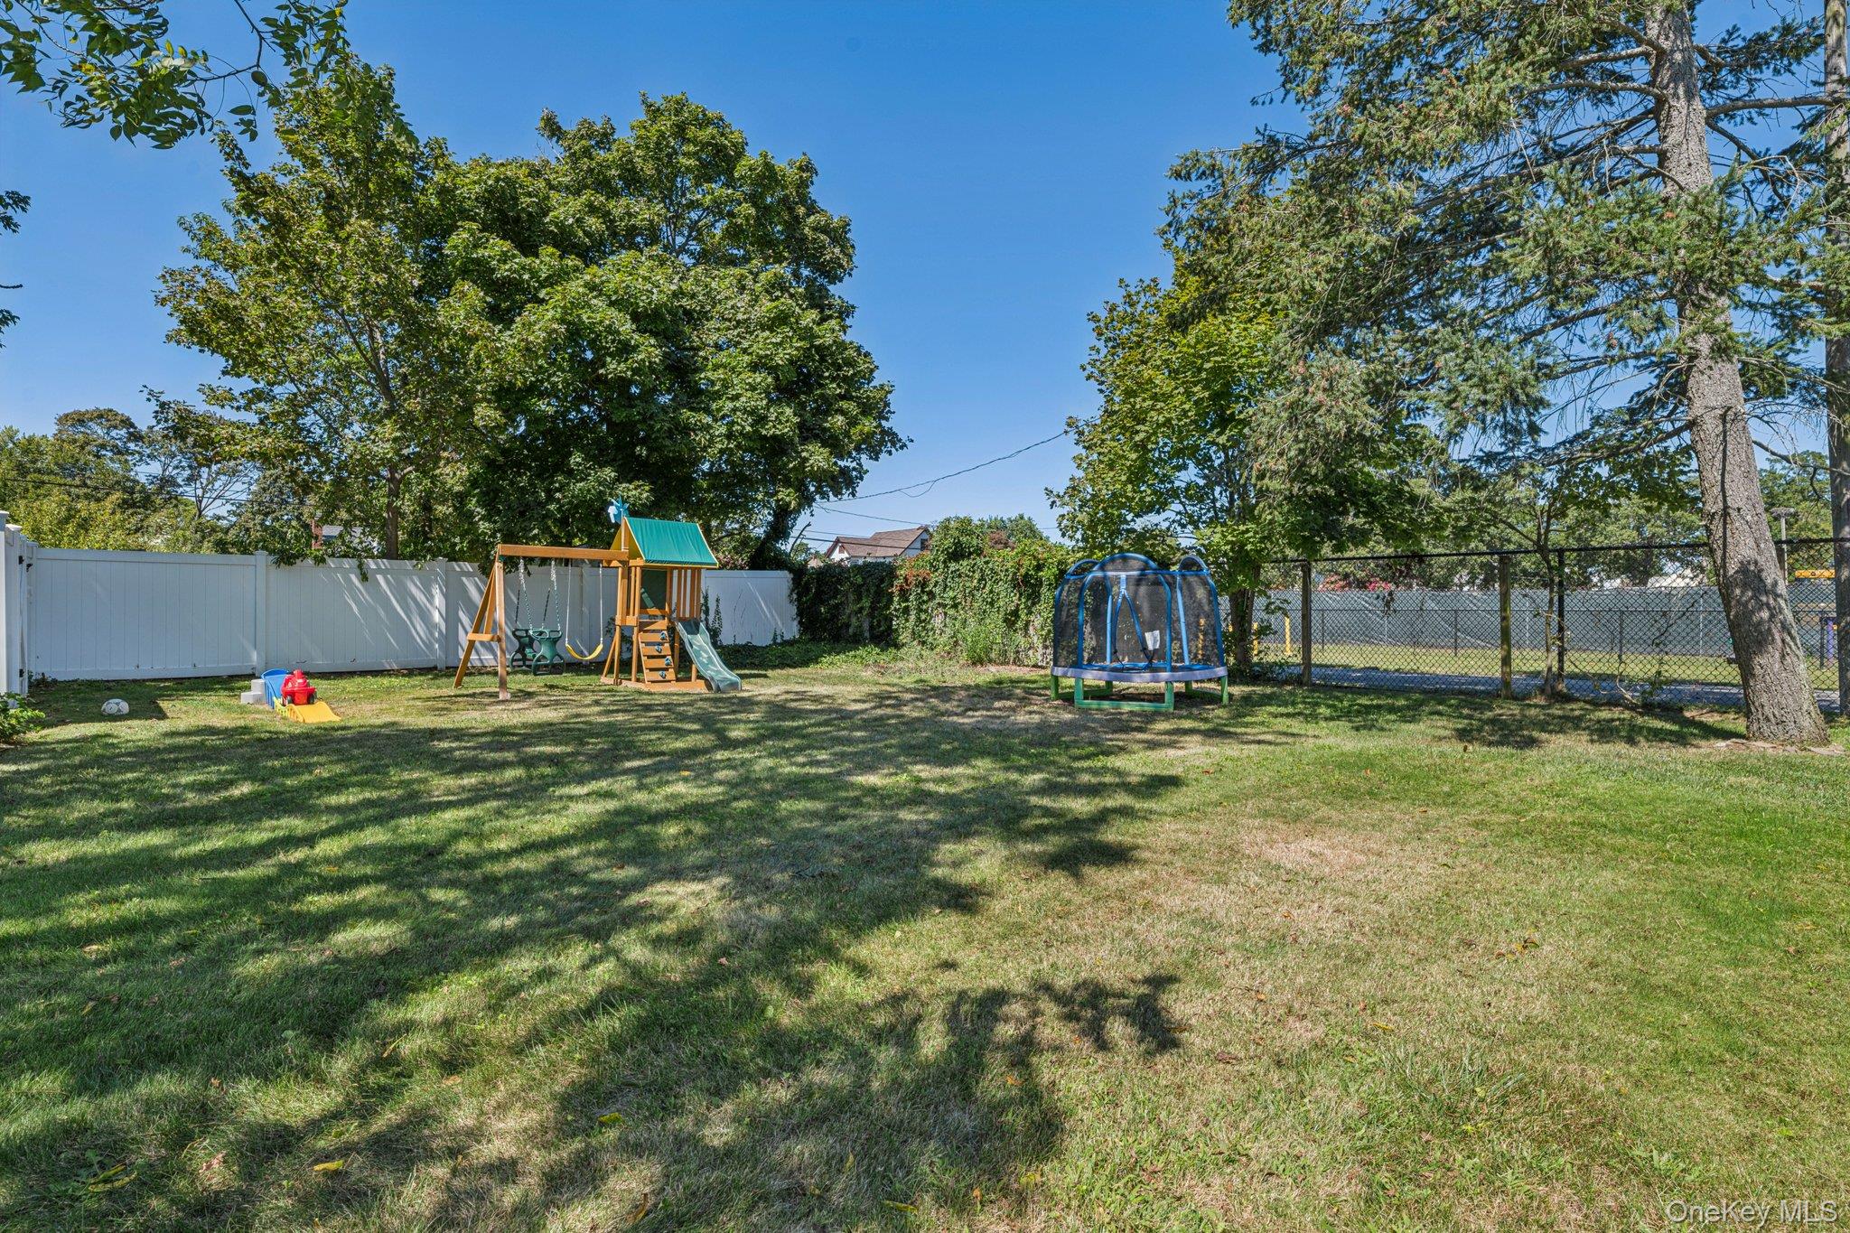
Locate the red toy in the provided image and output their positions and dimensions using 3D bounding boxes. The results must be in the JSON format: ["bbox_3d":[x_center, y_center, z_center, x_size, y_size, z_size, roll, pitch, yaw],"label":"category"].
[{"bbox_3d":[-6.620,0.770,9.800,0.320,0.390,0.520,0,0,-41],"label":"red toy"}]

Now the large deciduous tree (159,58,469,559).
[{"bbox_3d":[-10.900,-4.500,16.500,5.600,11.000,5.500,0,0,0],"label":"large deciduous tree"}]

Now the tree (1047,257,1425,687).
[{"bbox_3d":[4.930,-2.280,14.300,5.800,6.400,5.600,0,0,0],"label":"tree"}]

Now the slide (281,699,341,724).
[{"bbox_3d":[-6.270,0.955,9.470,0.400,0.180,0.850,0,0,-43],"label":"slide"}]

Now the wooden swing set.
[{"bbox_3d":[-4.380,-0.220,12.950,2.900,2.500,3.400,0,0,44],"label":"wooden swing set"}]

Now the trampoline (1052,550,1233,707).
[{"bbox_3d":[2.630,0.150,11.300,2.150,1.790,2.150,0,0,26],"label":"trampoline"}]

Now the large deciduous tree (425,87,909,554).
[{"bbox_3d":[-5.550,-5.100,19.800,9.800,12.100,9.500,0,0,0],"label":"large deciduous tree"}]

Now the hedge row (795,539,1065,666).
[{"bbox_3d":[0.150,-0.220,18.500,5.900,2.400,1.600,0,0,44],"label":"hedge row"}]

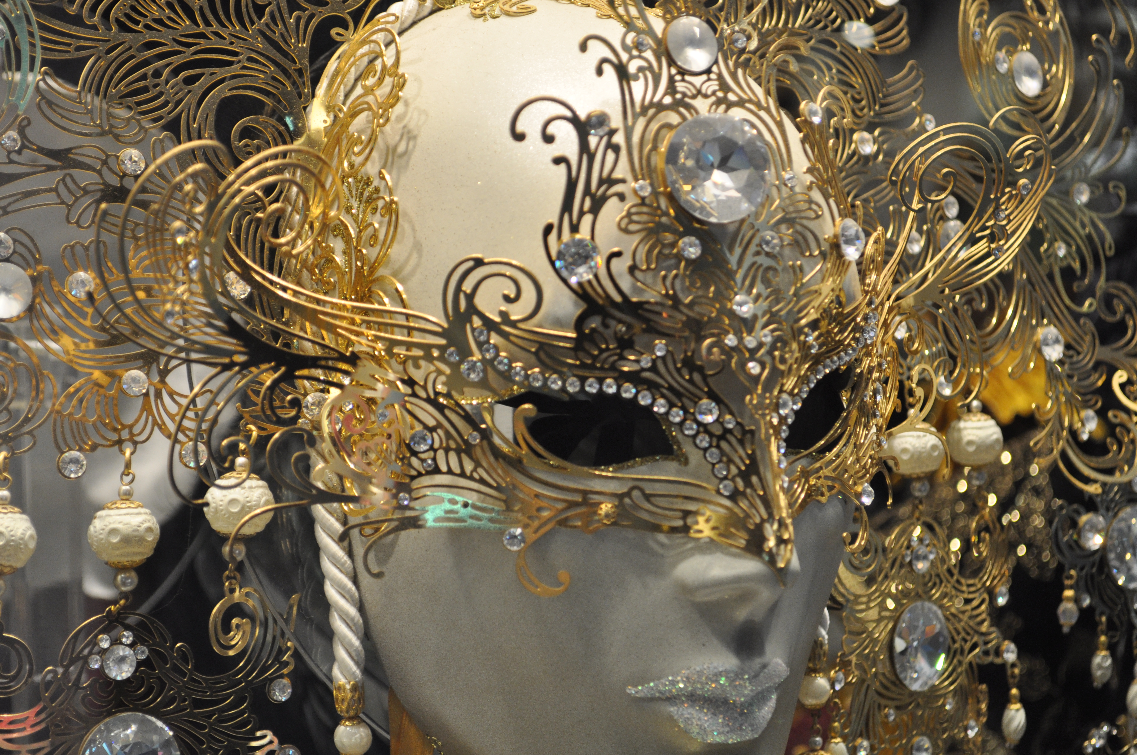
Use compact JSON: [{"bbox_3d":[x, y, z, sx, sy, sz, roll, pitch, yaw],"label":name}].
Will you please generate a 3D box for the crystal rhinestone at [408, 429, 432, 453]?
[{"bbox_3d":[-0.041,0.017,0.710,0.006,0.006,0.003,2,-5,3],"label":"crystal rhinestone"}]

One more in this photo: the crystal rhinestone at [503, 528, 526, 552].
[{"bbox_3d":[-0.014,0.042,0.675,0.006,0.006,0.003,0,0,-6],"label":"crystal rhinestone"}]

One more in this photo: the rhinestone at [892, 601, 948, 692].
[{"bbox_3d":[0.117,0.089,0.860,0.030,0.030,0.011,-5,2,-43],"label":"rhinestone"}]

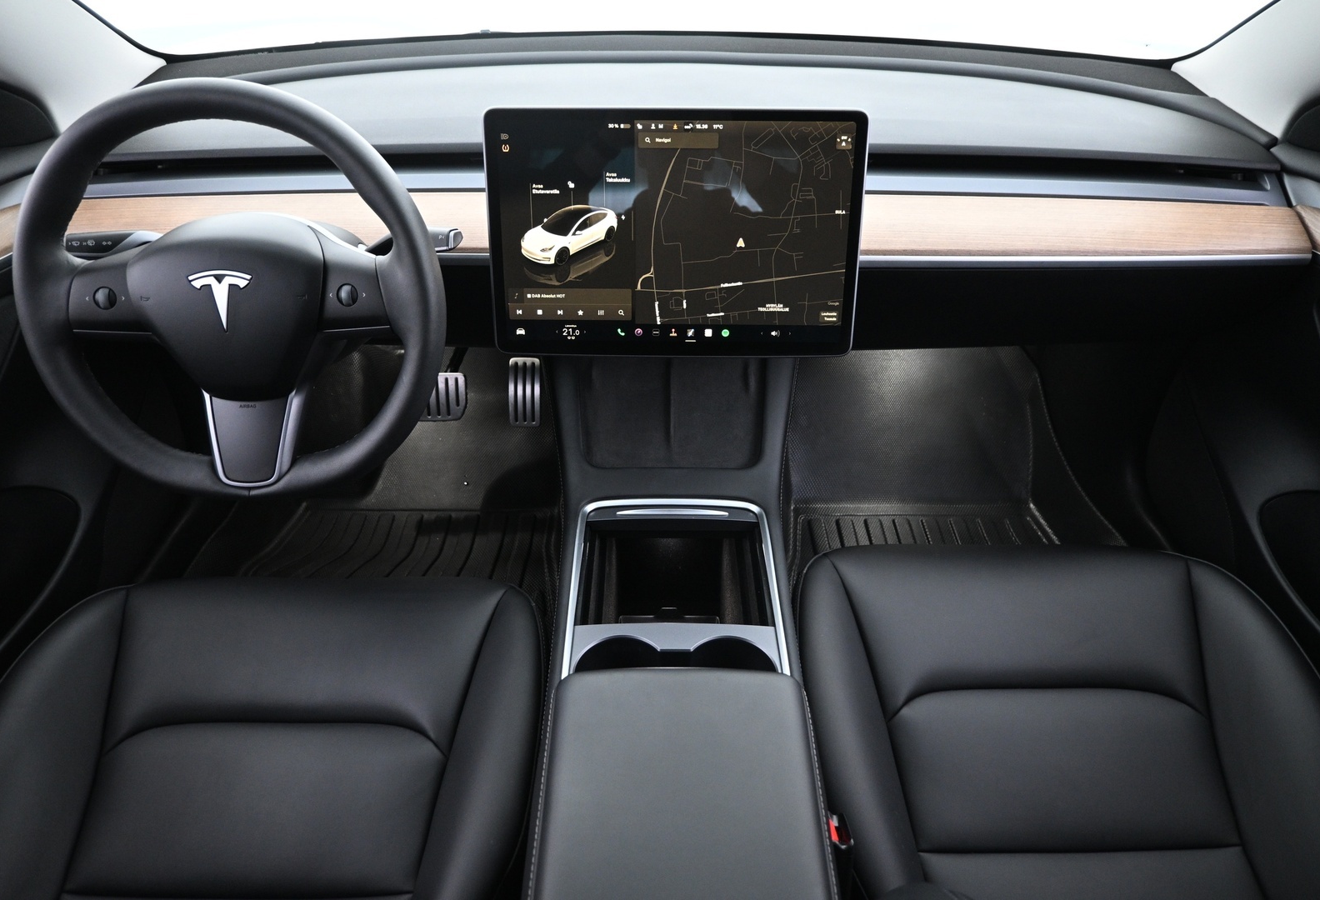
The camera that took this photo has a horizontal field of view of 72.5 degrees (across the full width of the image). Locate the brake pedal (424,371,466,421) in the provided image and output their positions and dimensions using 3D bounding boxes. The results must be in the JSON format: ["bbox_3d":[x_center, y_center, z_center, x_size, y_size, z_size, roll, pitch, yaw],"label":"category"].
[{"bbox_3d":[-0.353,-0.085,1.440,0.090,0.080,0.030,0,6,0],"label":"brake pedal"}]

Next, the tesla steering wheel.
[{"bbox_3d":[-0.364,-0.130,0.782,0.367,0.360,0.095,0,16,0],"label":"tesla steering wheel"}]

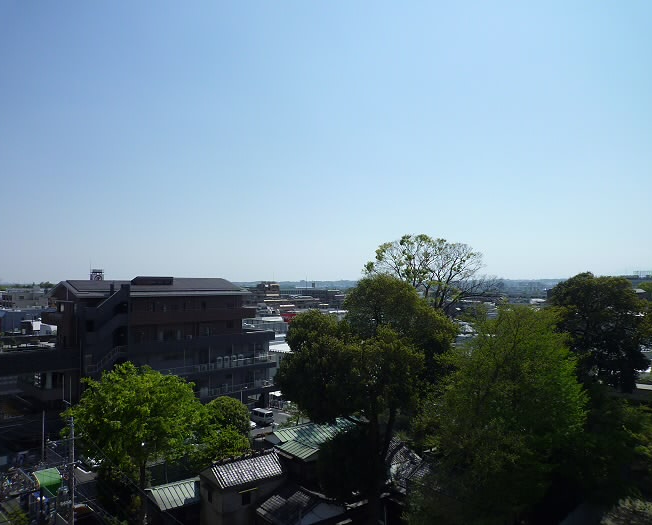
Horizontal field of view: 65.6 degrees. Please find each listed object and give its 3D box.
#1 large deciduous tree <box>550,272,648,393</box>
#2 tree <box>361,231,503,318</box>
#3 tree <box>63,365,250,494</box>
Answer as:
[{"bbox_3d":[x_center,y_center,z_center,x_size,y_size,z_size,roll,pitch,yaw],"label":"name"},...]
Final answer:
[{"bbox_3d":[33.004,12.000,60.598,12.000,20.500,11.500,0,-2,0],"label":"large deciduous tree"},{"bbox_3d":[13.484,9.612,63.688,17.000,25.500,16.000,0,-2,0],"label":"tree"},{"bbox_3d":[-15.015,15.218,43.467,15.000,12.800,13.000,0,-2,0],"label":"tree"}]

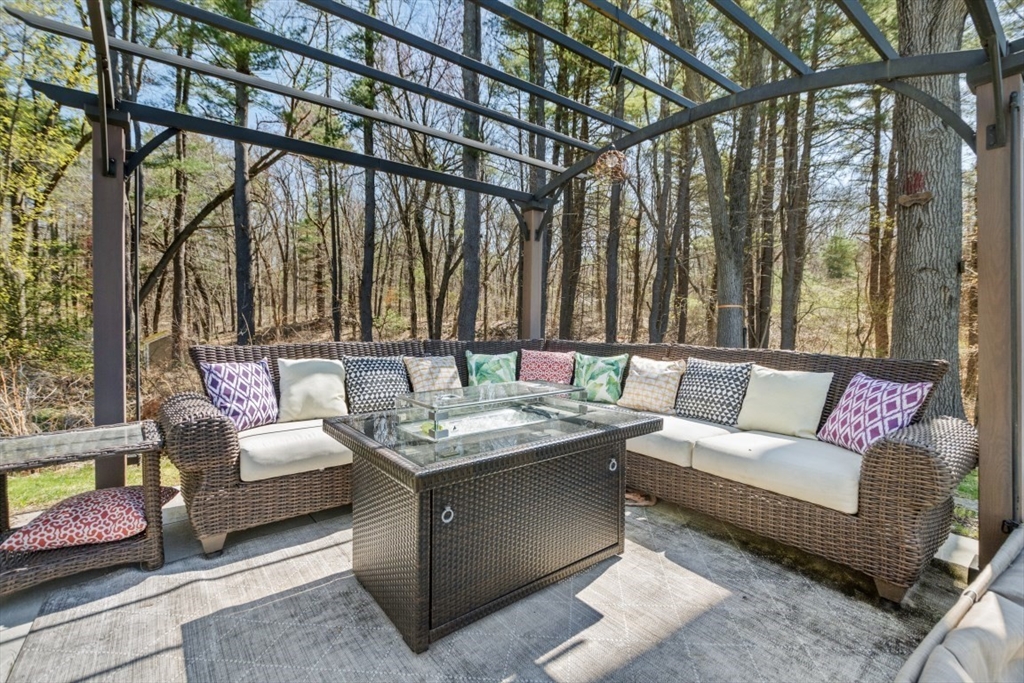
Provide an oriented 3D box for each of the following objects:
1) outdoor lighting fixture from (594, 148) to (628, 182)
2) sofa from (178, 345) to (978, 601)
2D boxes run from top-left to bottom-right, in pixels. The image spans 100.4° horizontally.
[{"bbox_3d":[0.599,-1.060,2.570,0.200,0.200,0.200,1,2,0],"label":"outdoor lighting fixture"},{"bbox_3d":[0.117,0.491,2.235,2.986,0.863,2.949,-1,3,-39],"label":"sofa"}]

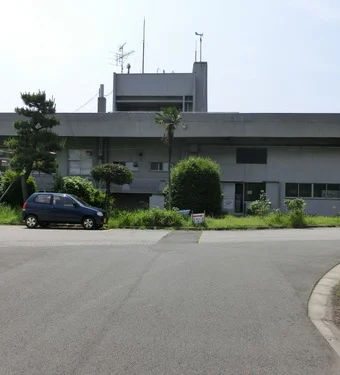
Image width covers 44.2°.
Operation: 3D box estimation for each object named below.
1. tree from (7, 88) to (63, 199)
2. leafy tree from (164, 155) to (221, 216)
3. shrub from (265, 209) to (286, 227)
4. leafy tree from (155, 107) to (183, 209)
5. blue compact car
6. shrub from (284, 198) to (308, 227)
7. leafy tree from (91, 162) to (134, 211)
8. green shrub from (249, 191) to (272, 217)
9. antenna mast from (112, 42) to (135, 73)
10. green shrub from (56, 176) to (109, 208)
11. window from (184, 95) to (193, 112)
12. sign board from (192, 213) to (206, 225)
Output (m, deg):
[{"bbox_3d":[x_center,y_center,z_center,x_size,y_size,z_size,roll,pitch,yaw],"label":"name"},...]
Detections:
[{"bbox_3d":[-6.656,-1.515,20.500,2.900,6.100,2.800,1,-1,3],"label":"tree"},{"bbox_3d":[1.220,0.054,22.286,2.900,3.250,2.700,1,0,6],"label":"leafy tree"},{"bbox_3d":[4.634,1.309,18.400,0.950,0.850,0.900,1,-1,3],"label":"shrub"},{"bbox_3d":[-0.050,-1.163,20.800,1.400,5.600,1.400,1,-1,3],"label":"leafy tree"},{"bbox_3d":[-4.130,0.935,17.250,3.395,1.450,1.475,1,0,7],"label":"blue compact car"},{"bbox_3d":[5.860,1.167,19.595,1.000,1.258,0.950,1,0,6],"label":"shrub"},{"bbox_3d":[-2.758,0.221,19.889,2.050,2.724,1.900,1,0,6],"label":"leafy tree"},{"bbox_3d":[4.738,0.964,21.993,1.200,1.561,1.100,1,0,6],"label":"green shrub"},{"bbox_3d":[-3.552,-9.931,32.000,1.500,2.350,2.000,1,-1,-36],"label":"antenna mast"},{"bbox_3d":[-4.550,0.476,21.191,2.700,2.167,2.100,1,0,6],"label":"green shrub"},{"bbox_3d":[1.429,-6.261,32.000,0.640,1.450,0.120,1,-1,3],"label":"window"},{"bbox_3d":[1.218,1.323,17.300,0.560,0.560,0.080,1,-1,3],"label":"sign board"}]

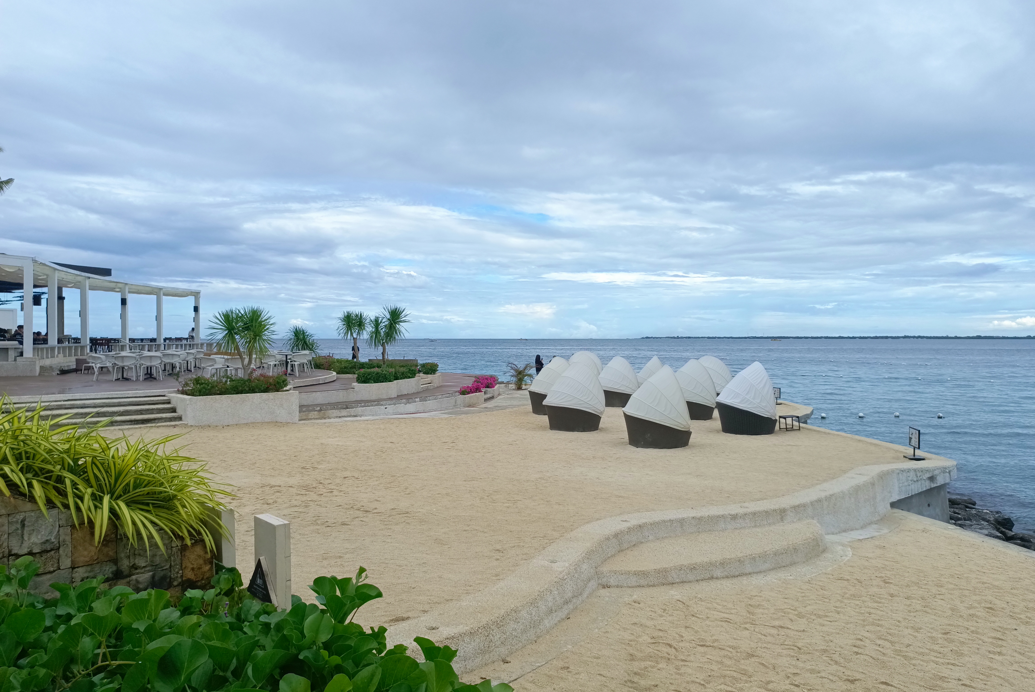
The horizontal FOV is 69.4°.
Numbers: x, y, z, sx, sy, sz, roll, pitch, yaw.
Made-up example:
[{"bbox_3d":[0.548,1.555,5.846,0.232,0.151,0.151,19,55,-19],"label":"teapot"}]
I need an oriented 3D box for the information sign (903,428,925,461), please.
[{"bbox_3d":[7.098,1.736,13.350,0.260,0.550,0.400,0,1,-3],"label":"information sign"}]

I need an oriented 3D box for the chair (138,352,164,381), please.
[{"bbox_3d":[-11.075,0.643,22.600,0.630,0.790,0.600,0,1,-26],"label":"chair"}]

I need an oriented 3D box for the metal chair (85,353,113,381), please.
[{"bbox_3d":[-12.876,0.652,23.000,0.610,0.820,0.600,0,1,37],"label":"metal chair"}]

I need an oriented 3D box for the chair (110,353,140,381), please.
[{"bbox_3d":[-11.989,0.653,22.850,0.610,0.820,0.600,0,1,-25],"label":"chair"}]

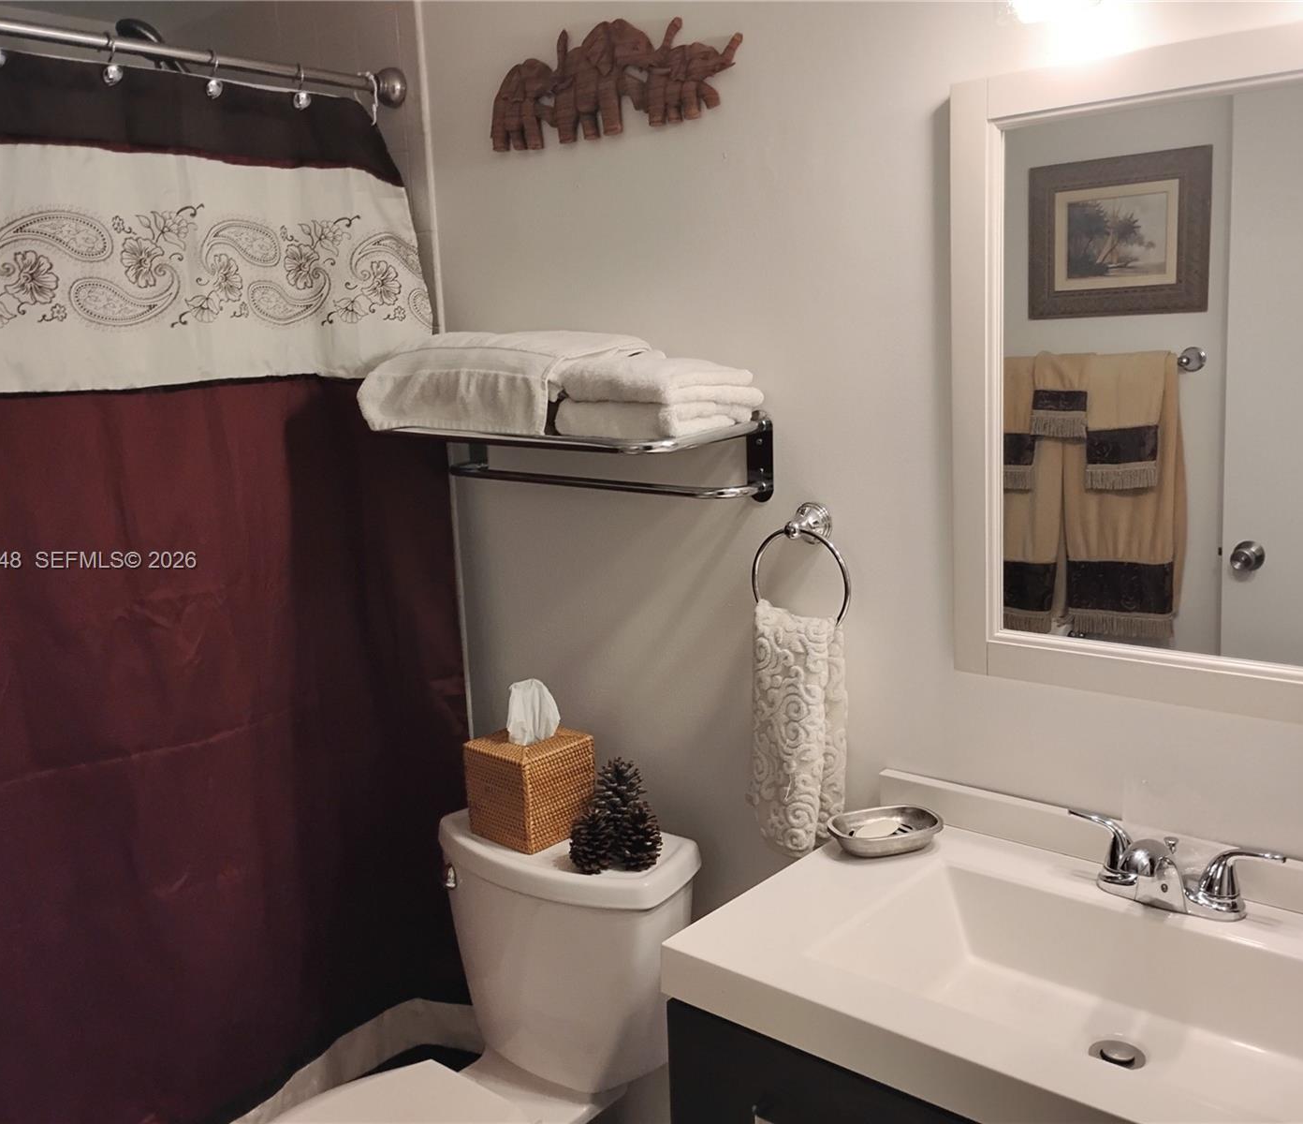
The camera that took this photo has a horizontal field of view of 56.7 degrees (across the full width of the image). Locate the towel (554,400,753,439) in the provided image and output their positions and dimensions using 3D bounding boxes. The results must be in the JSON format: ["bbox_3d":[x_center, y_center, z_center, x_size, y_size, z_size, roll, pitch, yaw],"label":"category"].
[{"bbox_3d":[0.004,-0.201,1.658,0.214,0.045,0.180,6,14,40],"label":"towel"}]

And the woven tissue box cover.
[{"bbox_3d":[-0.196,0.360,1.950,0.137,0.149,0.139,6,14,40],"label":"woven tissue box cover"}]

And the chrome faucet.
[{"bbox_3d":[0.551,0.338,1.319,0.230,0.092,0.140,6,14,40],"label":"chrome faucet"}]

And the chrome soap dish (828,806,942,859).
[{"bbox_3d":[0.295,0.343,1.522,0.148,0.032,0.090,-6,11,-18],"label":"chrome soap dish"}]

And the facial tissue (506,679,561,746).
[{"bbox_3d":[-0.186,0.231,1.883,0.075,0.102,0.050,6,14,40],"label":"facial tissue"}]

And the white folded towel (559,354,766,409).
[{"bbox_3d":[0.013,-0.247,1.640,0.205,0.056,0.205,6,14,40],"label":"white folded towel"}]

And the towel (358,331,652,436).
[{"bbox_3d":[-0.228,-0.277,1.842,0.450,0.144,0.210,6,14,40],"label":"towel"}]

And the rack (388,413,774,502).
[{"bbox_3d":[-0.149,-0.150,1.792,0.635,0.132,0.240,6,14,40],"label":"rack"}]

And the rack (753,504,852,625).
[{"bbox_3d":[0.214,0.015,1.637,0.157,0.184,0.064,6,14,40],"label":"rack"}]

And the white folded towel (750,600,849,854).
[{"bbox_3d":[0.206,0.228,1.664,0.130,0.356,0.077,6,14,40],"label":"white folded towel"}]

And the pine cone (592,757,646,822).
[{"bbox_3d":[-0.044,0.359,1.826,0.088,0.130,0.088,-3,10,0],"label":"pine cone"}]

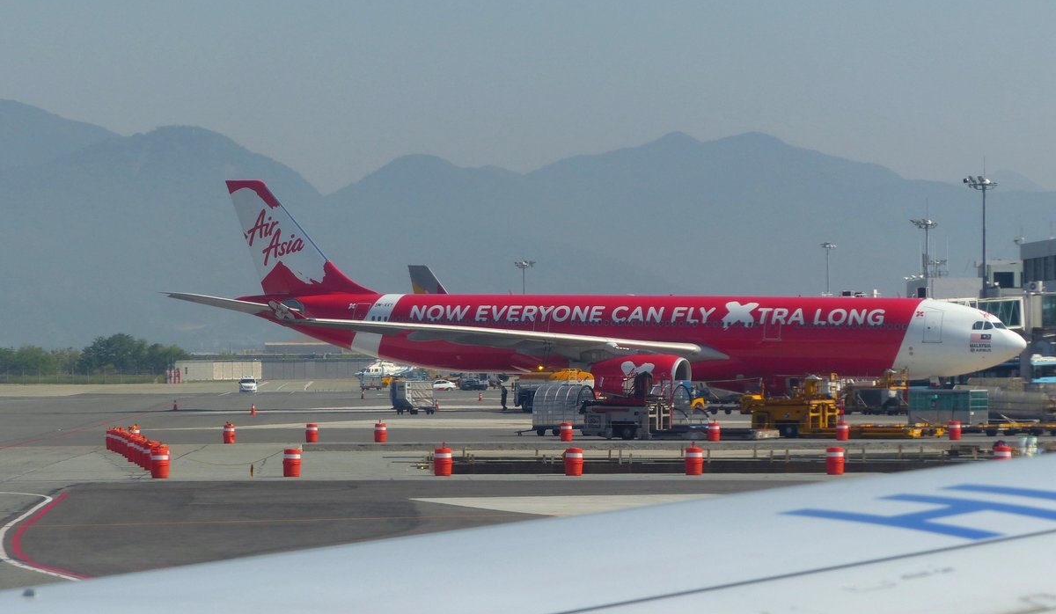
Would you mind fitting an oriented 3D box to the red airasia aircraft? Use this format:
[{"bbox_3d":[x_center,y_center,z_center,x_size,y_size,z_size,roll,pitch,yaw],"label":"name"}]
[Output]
[{"bbox_3d":[5.830,-1.050,369.600,63.700,16.900,60.300,0,-1,27],"label":"red airasia aircraft"}]

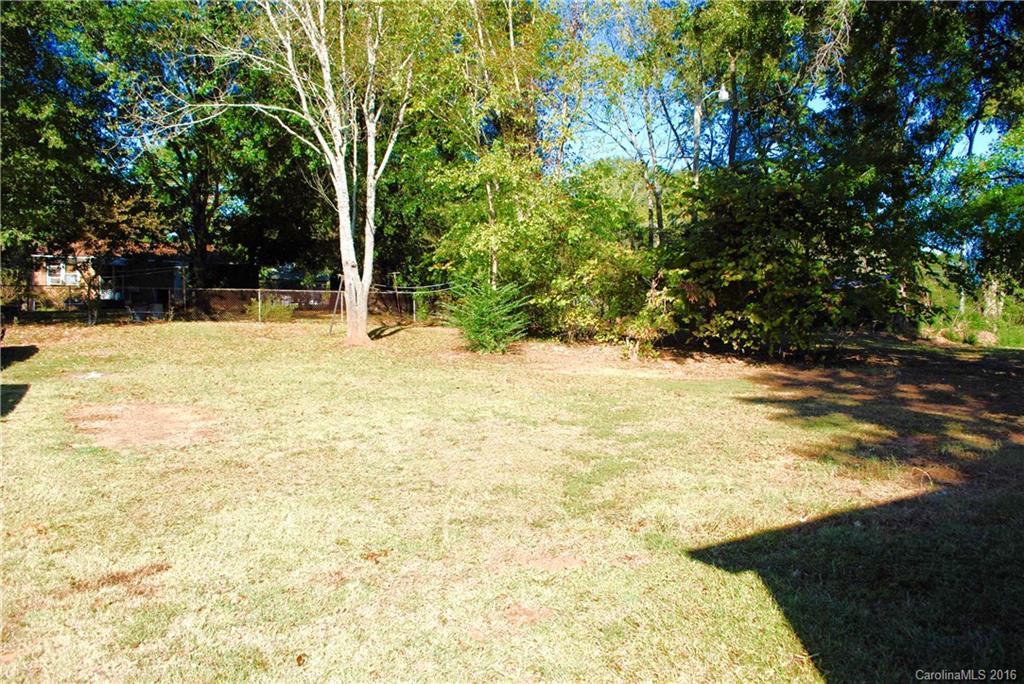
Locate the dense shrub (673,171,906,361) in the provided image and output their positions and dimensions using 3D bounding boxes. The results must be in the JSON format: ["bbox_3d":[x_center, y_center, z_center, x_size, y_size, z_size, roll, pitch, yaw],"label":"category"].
[{"bbox_3d":[6.693,-2.021,18.600,5.600,4.350,4.200,0,5,0],"label":"dense shrub"}]

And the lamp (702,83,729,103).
[{"bbox_3d":[6.356,-7.793,24.000,0.780,0.620,0.360,1,5,12],"label":"lamp"}]

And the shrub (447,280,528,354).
[{"bbox_3d":[-0.590,-0.638,18.500,1.930,1.700,1.850,0,5,0],"label":"shrub"}]

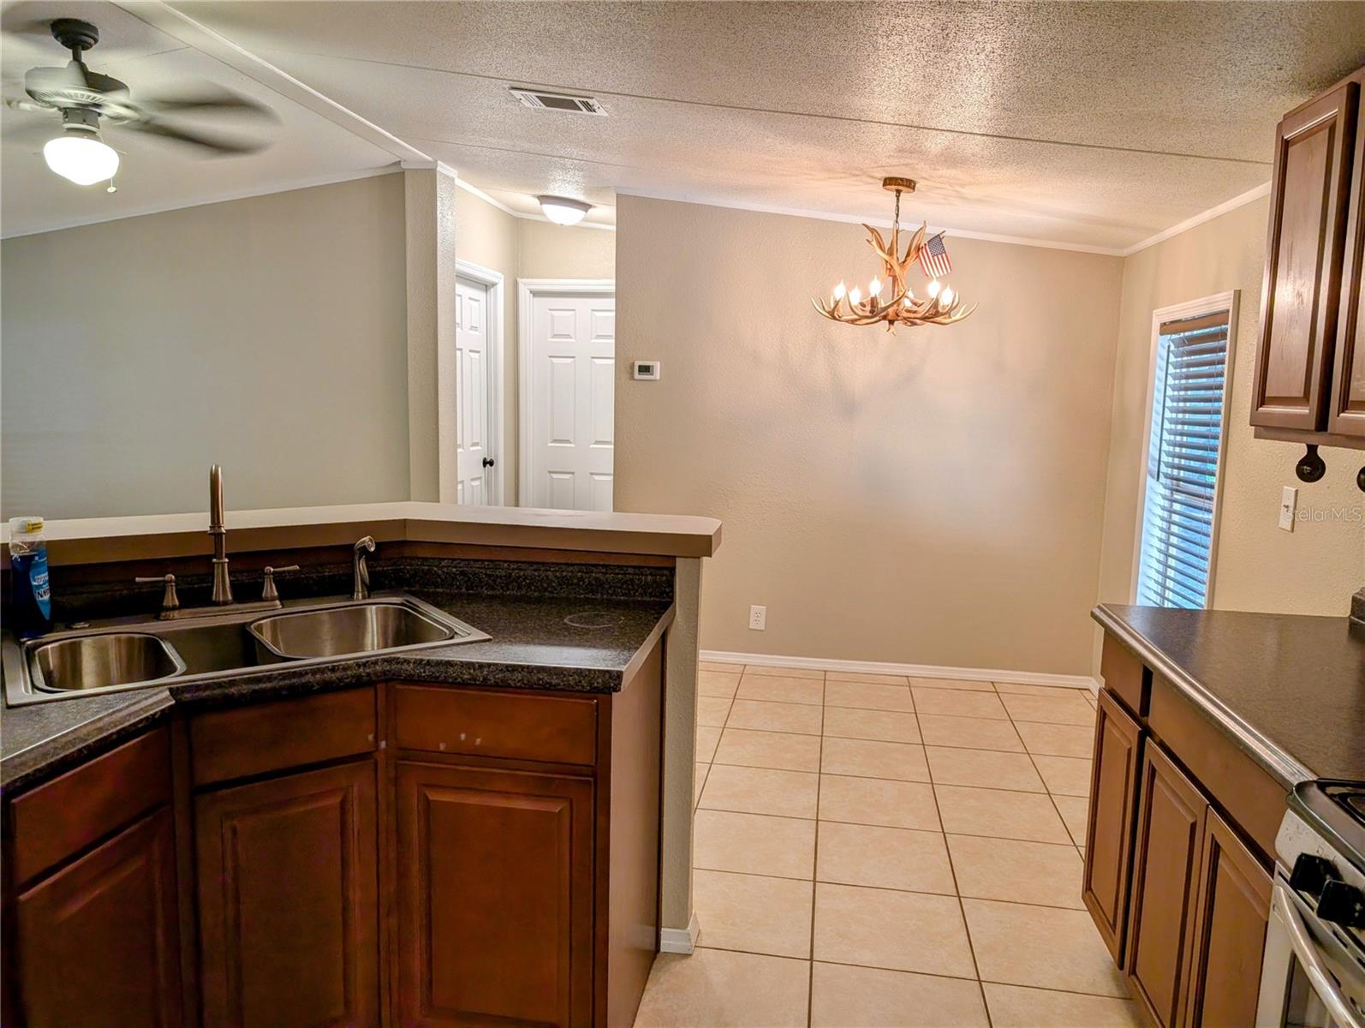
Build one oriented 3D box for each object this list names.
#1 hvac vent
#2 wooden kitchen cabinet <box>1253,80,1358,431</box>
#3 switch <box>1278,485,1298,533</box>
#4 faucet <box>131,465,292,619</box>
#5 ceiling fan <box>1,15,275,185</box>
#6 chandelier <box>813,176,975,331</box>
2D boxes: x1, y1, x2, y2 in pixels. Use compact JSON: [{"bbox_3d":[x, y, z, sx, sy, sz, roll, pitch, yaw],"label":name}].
[{"bbox_3d":[-0.422,-1.429,3.285,0.302,0.014,0.200,10,8,8],"label":"hvac vent"},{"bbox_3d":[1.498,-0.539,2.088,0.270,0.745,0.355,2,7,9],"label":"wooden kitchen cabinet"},{"bbox_3d":[1.746,-0.014,2.734,0.012,0.118,0.072,3,7,9],"label":"switch"},{"bbox_3d":[-0.981,0.061,2.029,0.335,0.335,0.255,-3,9,-32],"label":"faucet"},{"bbox_3d":[-1.907,-1.292,2.998,1.240,0.495,1.240,3,7,9],"label":"ceiling fan"},{"bbox_3d":[0.847,-1.018,3.775,0.650,0.595,0.650,3,7,9],"label":"chandelier"}]

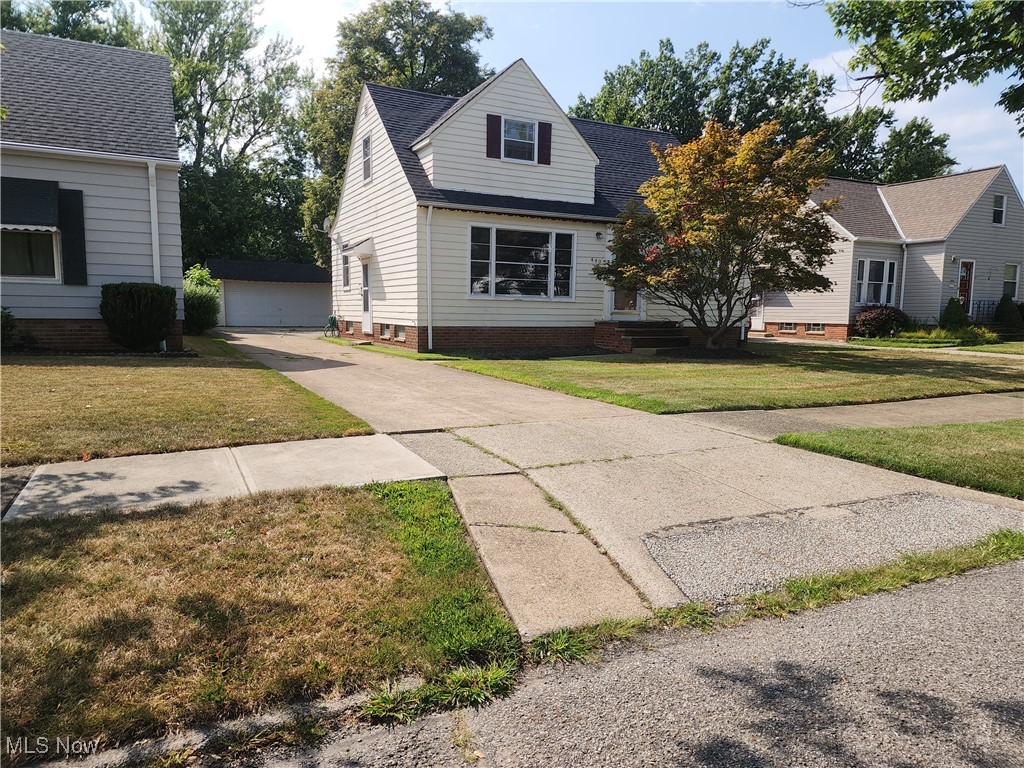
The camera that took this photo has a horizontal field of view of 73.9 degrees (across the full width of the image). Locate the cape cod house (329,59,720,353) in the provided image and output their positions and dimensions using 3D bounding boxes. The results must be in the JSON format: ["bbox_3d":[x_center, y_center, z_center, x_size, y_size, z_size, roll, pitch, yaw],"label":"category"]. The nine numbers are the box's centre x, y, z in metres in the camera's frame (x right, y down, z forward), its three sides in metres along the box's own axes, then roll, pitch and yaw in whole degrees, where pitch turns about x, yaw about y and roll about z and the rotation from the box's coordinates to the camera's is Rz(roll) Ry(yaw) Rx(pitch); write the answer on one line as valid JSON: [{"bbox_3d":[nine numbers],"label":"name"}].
[{"bbox_3d":[0.673,-4.843,21.011,10.569,7.126,9.260,-2,7,-27],"label":"cape cod house"}]

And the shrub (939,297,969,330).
[{"bbox_3d":[14.275,-2.134,22.000,1.020,1.360,1.020,-2,7,-27],"label":"shrub"}]

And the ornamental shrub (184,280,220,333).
[{"bbox_3d":[-9.876,-2.375,21.400,1.420,1.650,1.400,-2,7,-27],"label":"ornamental shrub"}]

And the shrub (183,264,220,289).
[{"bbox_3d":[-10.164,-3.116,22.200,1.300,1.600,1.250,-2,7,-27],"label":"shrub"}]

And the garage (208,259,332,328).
[{"bbox_3d":[-12.720,-4.763,35.861,6.200,3.277,6.650,-2,7,-27],"label":"garage"}]

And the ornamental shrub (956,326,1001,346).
[{"bbox_3d":[14.261,-1.467,20.800,1.300,0.620,1.100,-2,7,-27],"label":"ornamental shrub"}]

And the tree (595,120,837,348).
[{"bbox_3d":[5.055,-3.664,16.900,5.900,5.750,5.700,-2,7,-27],"label":"tree"}]

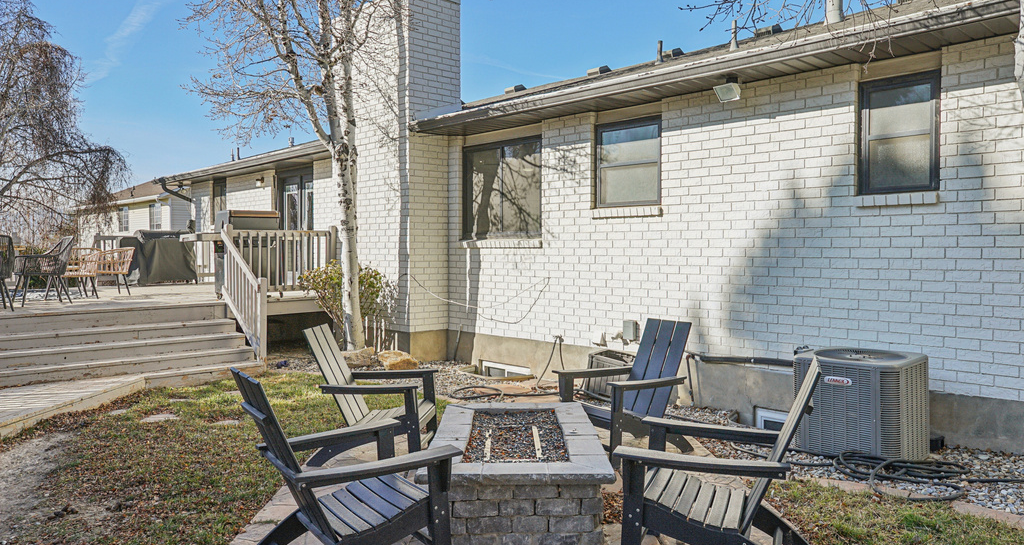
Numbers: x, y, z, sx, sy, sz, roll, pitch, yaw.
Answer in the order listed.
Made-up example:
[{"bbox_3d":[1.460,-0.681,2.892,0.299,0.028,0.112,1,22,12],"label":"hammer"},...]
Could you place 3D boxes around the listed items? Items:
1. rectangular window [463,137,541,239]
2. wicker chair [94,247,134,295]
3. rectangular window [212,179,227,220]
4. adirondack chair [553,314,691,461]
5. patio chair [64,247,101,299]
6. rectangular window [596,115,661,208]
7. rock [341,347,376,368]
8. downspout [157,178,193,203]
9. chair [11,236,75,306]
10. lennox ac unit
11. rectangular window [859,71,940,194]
[{"bbox_3d":[-0.113,-1.021,8.963,0.100,1.226,1.520,-1,2,-44],"label":"rectangular window"},{"bbox_3d":[-6.520,-0.010,11.550,0.580,0.770,0.600,2,2,44],"label":"wicker chair"},{"bbox_3d":[-6.171,-1.452,15.160,0.100,0.904,0.900,-1,2,-44],"label":"rectangular window"},{"bbox_3d":[0.838,0.825,5.086,0.840,0.935,0.720,-1,2,-32],"label":"adirondack chair"},{"bbox_3d":[-6.598,0.009,10.750,0.580,0.770,0.600,2,2,44],"label":"patio chair"},{"bbox_3d":[1.178,-1.101,7.208,0.090,0.870,0.810,-2,3,-45],"label":"rectangular window"},{"bbox_3d":[-1.886,1.028,8.600,0.470,0.230,0.330,0,2,-12],"label":"rock"},{"bbox_3d":[-7.084,-1.731,15.006,0.620,0.520,0.120,-2,3,-45],"label":"downspout"},{"bbox_3d":[-6.304,-0.021,9.550,0.580,0.890,0.620,2,2,44],"label":"chair"},{"bbox_3d":[2.439,0.869,4.977,0.700,0.635,0.690,-2,3,-45],"label":"lennox ac unit"},{"bbox_3d":[3.096,-1.082,5.675,0.100,0.913,0.620,-1,2,-44],"label":"rectangular window"}]

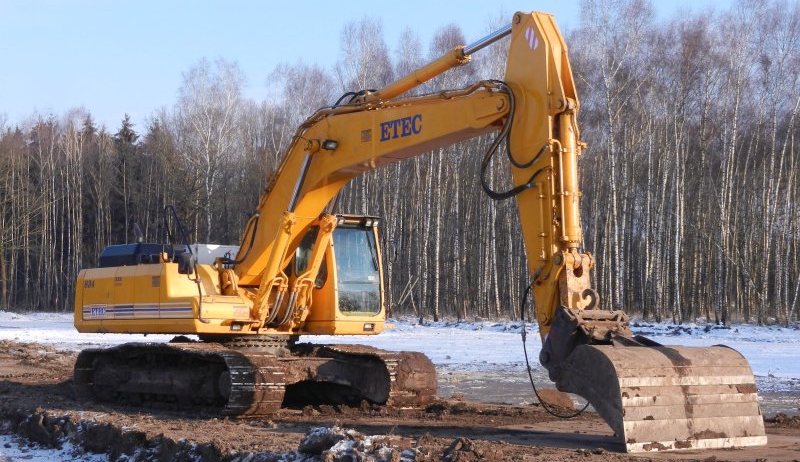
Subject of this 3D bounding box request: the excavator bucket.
[{"bbox_3d":[2.897,1.803,17.347,2.140,1.120,1.120,3,-5,-36],"label":"excavator bucket"}]

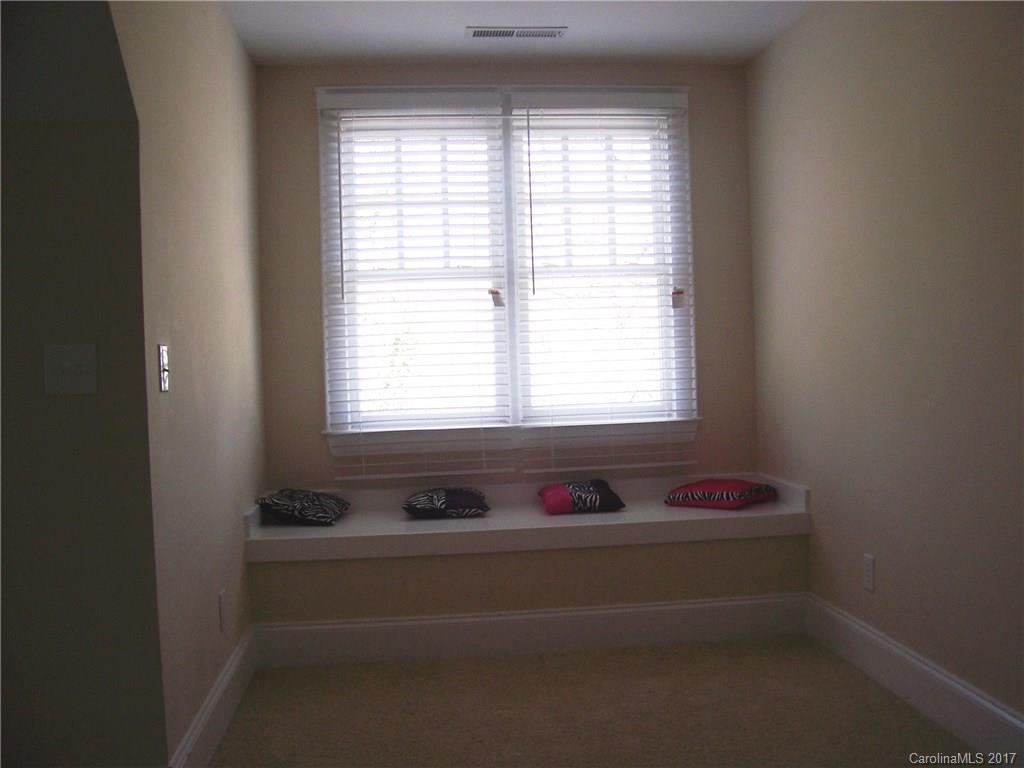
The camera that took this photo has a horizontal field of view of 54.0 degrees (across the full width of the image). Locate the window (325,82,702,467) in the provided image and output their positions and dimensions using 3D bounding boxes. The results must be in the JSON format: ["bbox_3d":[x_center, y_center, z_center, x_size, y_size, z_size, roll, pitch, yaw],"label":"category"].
[{"bbox_3d":[0.001,-0.427,4.142,1.519,1.569,0.110,-2,1,-6],"label":"window"}]

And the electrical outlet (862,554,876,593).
[{"bbox_3d":[1.150,0.609,3.235,0.012,0.116,0.072,-2,1,-6],"label":"electrical outlet"}]

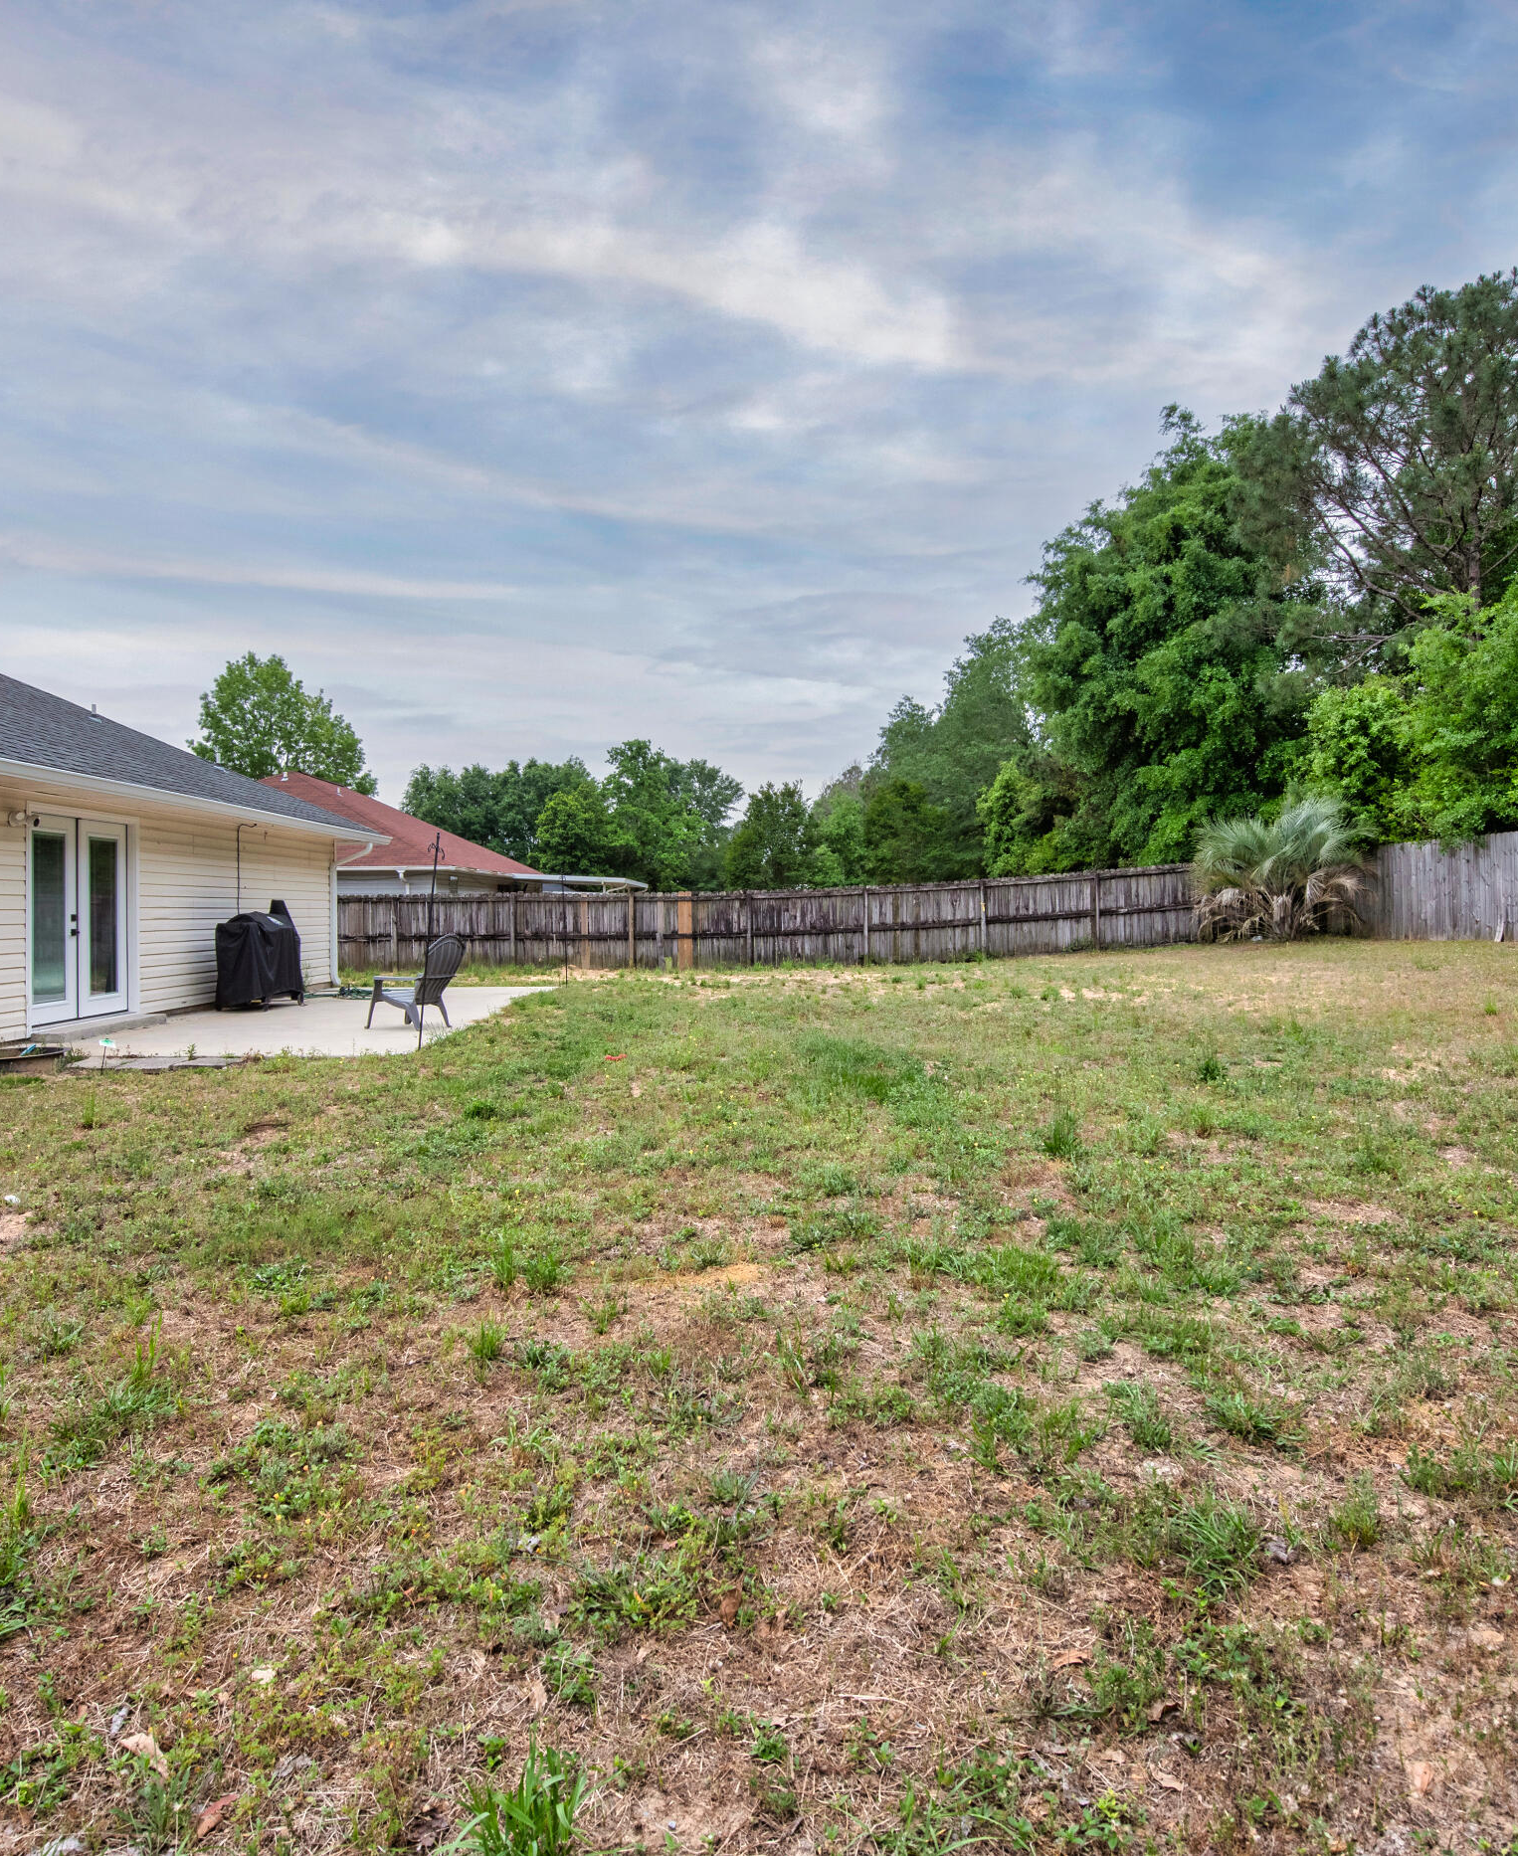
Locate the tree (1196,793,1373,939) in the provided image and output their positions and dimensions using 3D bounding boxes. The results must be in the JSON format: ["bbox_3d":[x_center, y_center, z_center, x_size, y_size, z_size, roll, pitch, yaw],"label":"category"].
[{"bbox_3d":[10.009,-1.171,20.800,3.427,2.843,3.324,0,1,0],"label":"tree"}]

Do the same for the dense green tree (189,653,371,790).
[{"bbox_3d":[-18.523,-4.956,42.000,7.257,11.362,6.895,0,1,0],"label":"dense green tree"}]

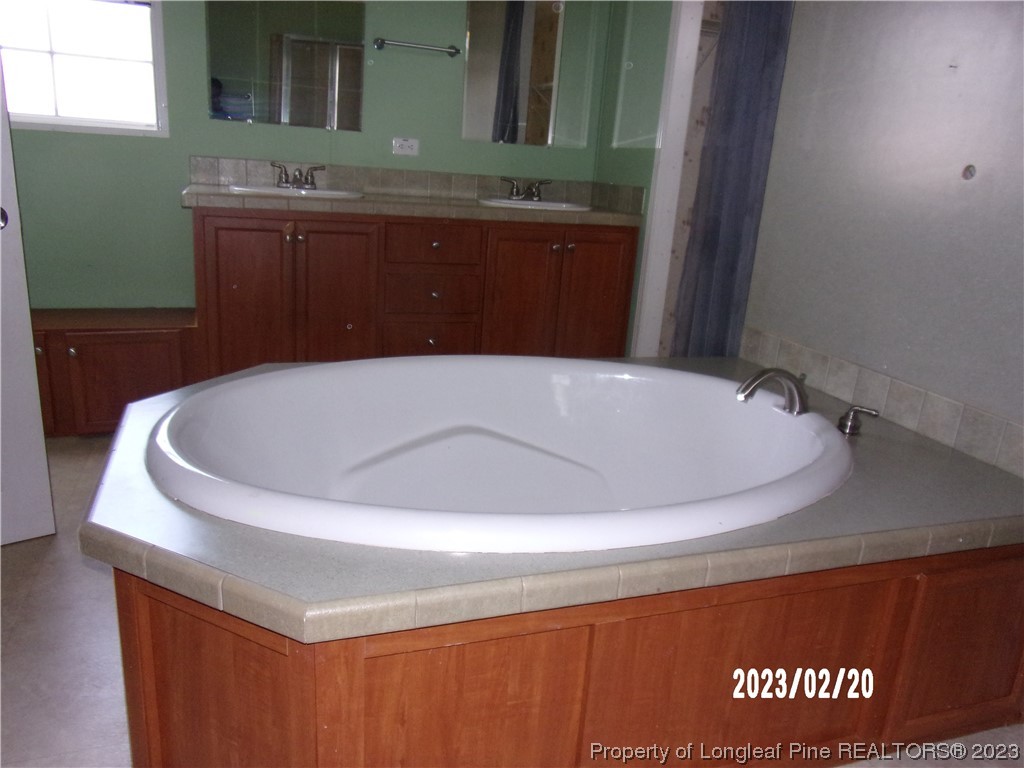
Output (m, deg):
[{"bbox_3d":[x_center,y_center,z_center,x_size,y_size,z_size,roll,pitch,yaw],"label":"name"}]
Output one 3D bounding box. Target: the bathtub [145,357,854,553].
[{"bbox_3d":[0.004,0.298,1.683,1.531,0.480,1.066,-1,17,-16],"label":"bathtub"}]

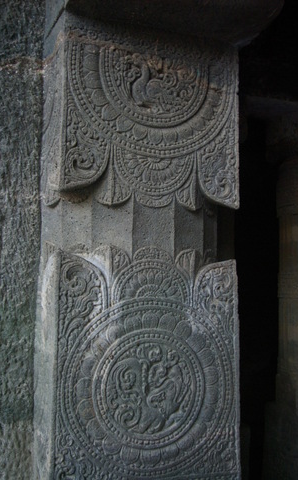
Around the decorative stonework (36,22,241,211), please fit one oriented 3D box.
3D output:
[{"bbox_3d":[-0.043,-0.460,2.384,0.750,0.687,0.510,3,-6,-16],"label":"decorative stonework"}]

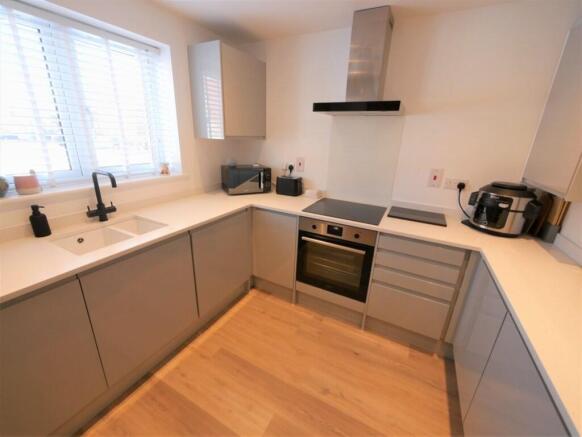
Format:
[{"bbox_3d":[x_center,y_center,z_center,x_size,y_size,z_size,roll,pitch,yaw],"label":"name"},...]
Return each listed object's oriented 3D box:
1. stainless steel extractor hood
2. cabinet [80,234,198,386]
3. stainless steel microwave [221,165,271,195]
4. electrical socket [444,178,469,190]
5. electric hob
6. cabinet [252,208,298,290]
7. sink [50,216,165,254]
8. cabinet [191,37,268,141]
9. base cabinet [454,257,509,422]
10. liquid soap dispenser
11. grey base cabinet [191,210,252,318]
[{"bbox_3d":[0.550,-1.115,1.727,0.596,0.658,0.467,12,21,25],"label":"stainless steel extractor hood"},{"bbox_3d":[-1.070,0.443,1.518,0.595,0.682,0.599,12,21,25],"label":"cabinet"},{"bbox_3d":[-0.479,-0.426,2.527,0.444,0.246,0.340,-7,21,-24],"label":"stainless steel microwave"},{"bbox_3d":[1.305,-0.265,1.854,0.150,0.083,0.020,12,21,25],"label":"electrical socket"},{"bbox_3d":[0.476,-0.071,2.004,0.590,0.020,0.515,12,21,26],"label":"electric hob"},{"bbox_3d":[-0.027,0.198,2.361,0.432,0.727,0.591,12,21,25],"label":"cabinet"},{"bbox_3d":[-1.056,0.169,1.430,0.380,0.185,0.490,12,21,26],"label":"sink"},{"bbox_3d":[-0.563,-1.137,2.243,0.342,0.713,0.616,12,21,25],"label":"cabinet"},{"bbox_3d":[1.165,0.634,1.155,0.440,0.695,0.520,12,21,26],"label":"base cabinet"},{"bbox_3d":[-1.387,0.013,1.302,0.083,0.172,0.070,4,19,6],"label":"liquid soap dispenser"},{"bbox_3d":[-0.769,0.275,2.018,0.570,0.700,0.600,12,21,26],"label":"grey base cabinet"}]

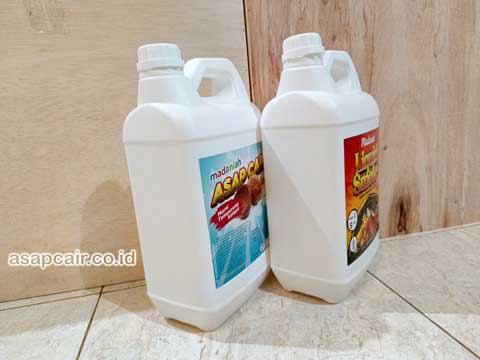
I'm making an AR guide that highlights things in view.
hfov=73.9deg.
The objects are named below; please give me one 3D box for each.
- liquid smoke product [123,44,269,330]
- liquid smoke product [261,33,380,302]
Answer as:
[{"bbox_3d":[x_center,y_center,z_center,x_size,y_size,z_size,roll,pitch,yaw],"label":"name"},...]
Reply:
[{"bbox_3d":[-0.048,0.005,0.406,0.124,0.320,0.157,3,15,36],"label":"liquid smoke product"},{"bbox_3d":[0.113,-0.016,0.435,0.124,0.320,0.157,5,16,39],"label":"liquid smoke product"}]

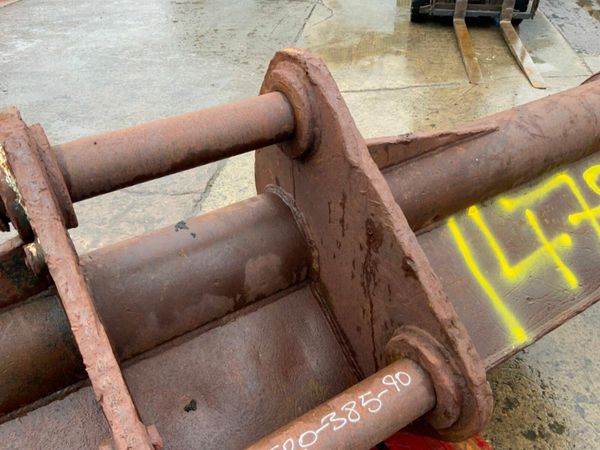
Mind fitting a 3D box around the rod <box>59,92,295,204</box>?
[{"bbox_3d":[-0.198,-0.140,0.860,0.400,0.090,0.090,-20,41,-22],"label":"rod"}]

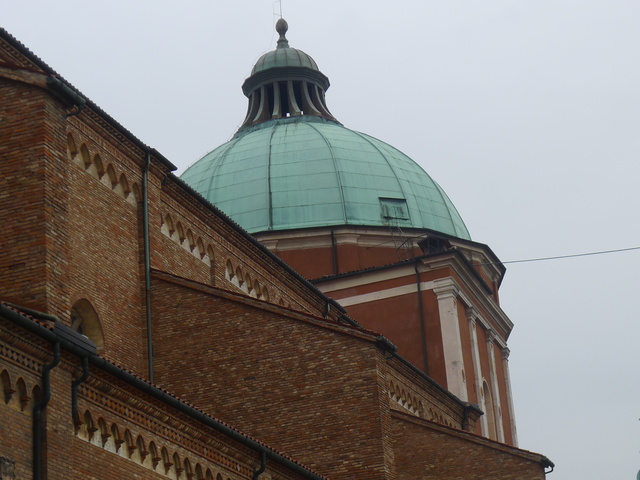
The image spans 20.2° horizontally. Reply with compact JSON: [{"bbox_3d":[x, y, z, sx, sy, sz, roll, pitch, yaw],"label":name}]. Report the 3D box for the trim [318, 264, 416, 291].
[{"bbox_3d":[1.904,1.675,76.334,4.848,0.377,0.200,-12,-22,18],"label":"trim"}]

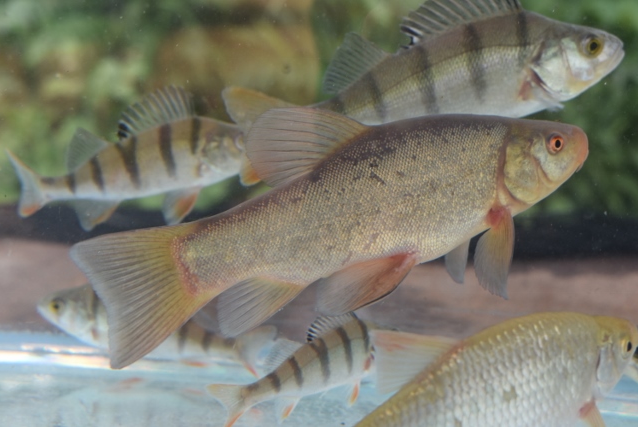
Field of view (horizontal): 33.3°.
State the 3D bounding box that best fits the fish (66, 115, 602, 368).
[{"bbox_3d":[0.010,0.004,0.605,0.310,0.142,0.056,-18,0,-18],"label":"fish"}]

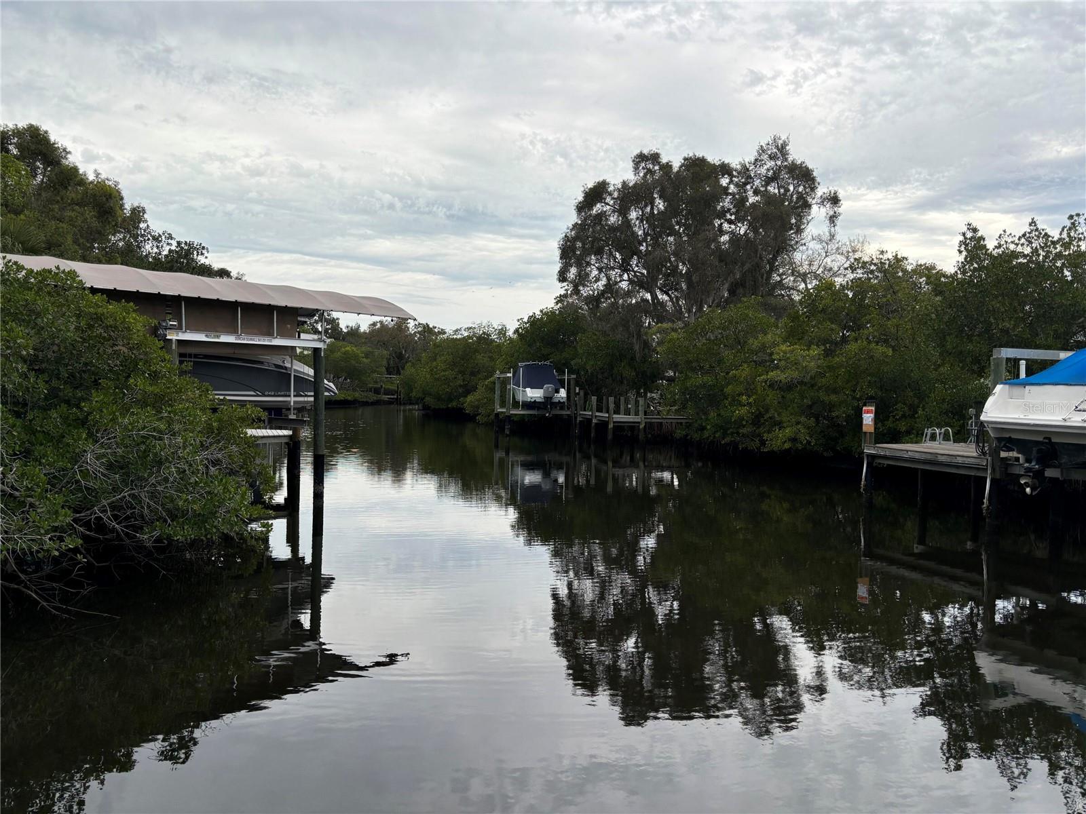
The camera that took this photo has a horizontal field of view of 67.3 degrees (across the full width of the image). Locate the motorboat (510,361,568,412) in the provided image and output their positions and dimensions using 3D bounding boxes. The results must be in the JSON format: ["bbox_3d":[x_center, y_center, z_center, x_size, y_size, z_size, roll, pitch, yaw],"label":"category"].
[{"bbox_3d":[-0.380,-1.200,48.000,2.600,3.050,7.200,1,2,-11],"label":"motorboat"}]

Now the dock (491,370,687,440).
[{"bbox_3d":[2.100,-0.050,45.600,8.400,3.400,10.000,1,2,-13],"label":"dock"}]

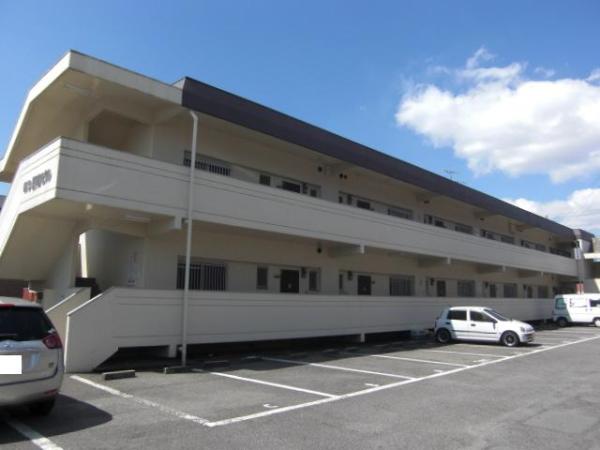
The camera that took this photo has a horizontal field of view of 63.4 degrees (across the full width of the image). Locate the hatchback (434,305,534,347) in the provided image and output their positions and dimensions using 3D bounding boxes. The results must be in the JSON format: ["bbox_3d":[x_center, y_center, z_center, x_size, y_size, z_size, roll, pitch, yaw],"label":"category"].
[{"bbox_3d":[6.957,3.791,18.381,3.530,1.400,1.560,-9,-12,43],"label":"hatchback"}]

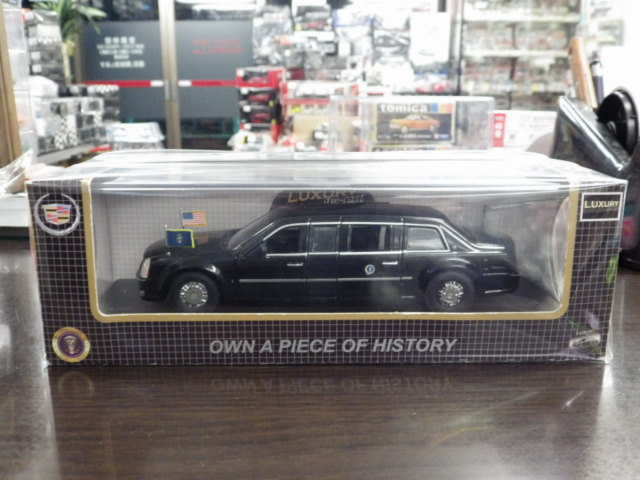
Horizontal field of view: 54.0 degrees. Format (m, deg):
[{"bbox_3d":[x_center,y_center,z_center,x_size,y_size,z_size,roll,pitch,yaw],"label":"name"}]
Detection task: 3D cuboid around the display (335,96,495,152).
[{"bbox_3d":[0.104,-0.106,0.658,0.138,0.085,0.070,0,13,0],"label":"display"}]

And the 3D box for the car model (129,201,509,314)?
[{"bbox_3d":[0.005,0.004,0.425,0.250,0.062,0.085,0,13,-1],"label":"car model"}]

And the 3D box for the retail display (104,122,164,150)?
[{"bbox_3d":[-1.100,-0.611,3.760,0.310,0.180,0.260,0,13,0],"label":"retail display"}]

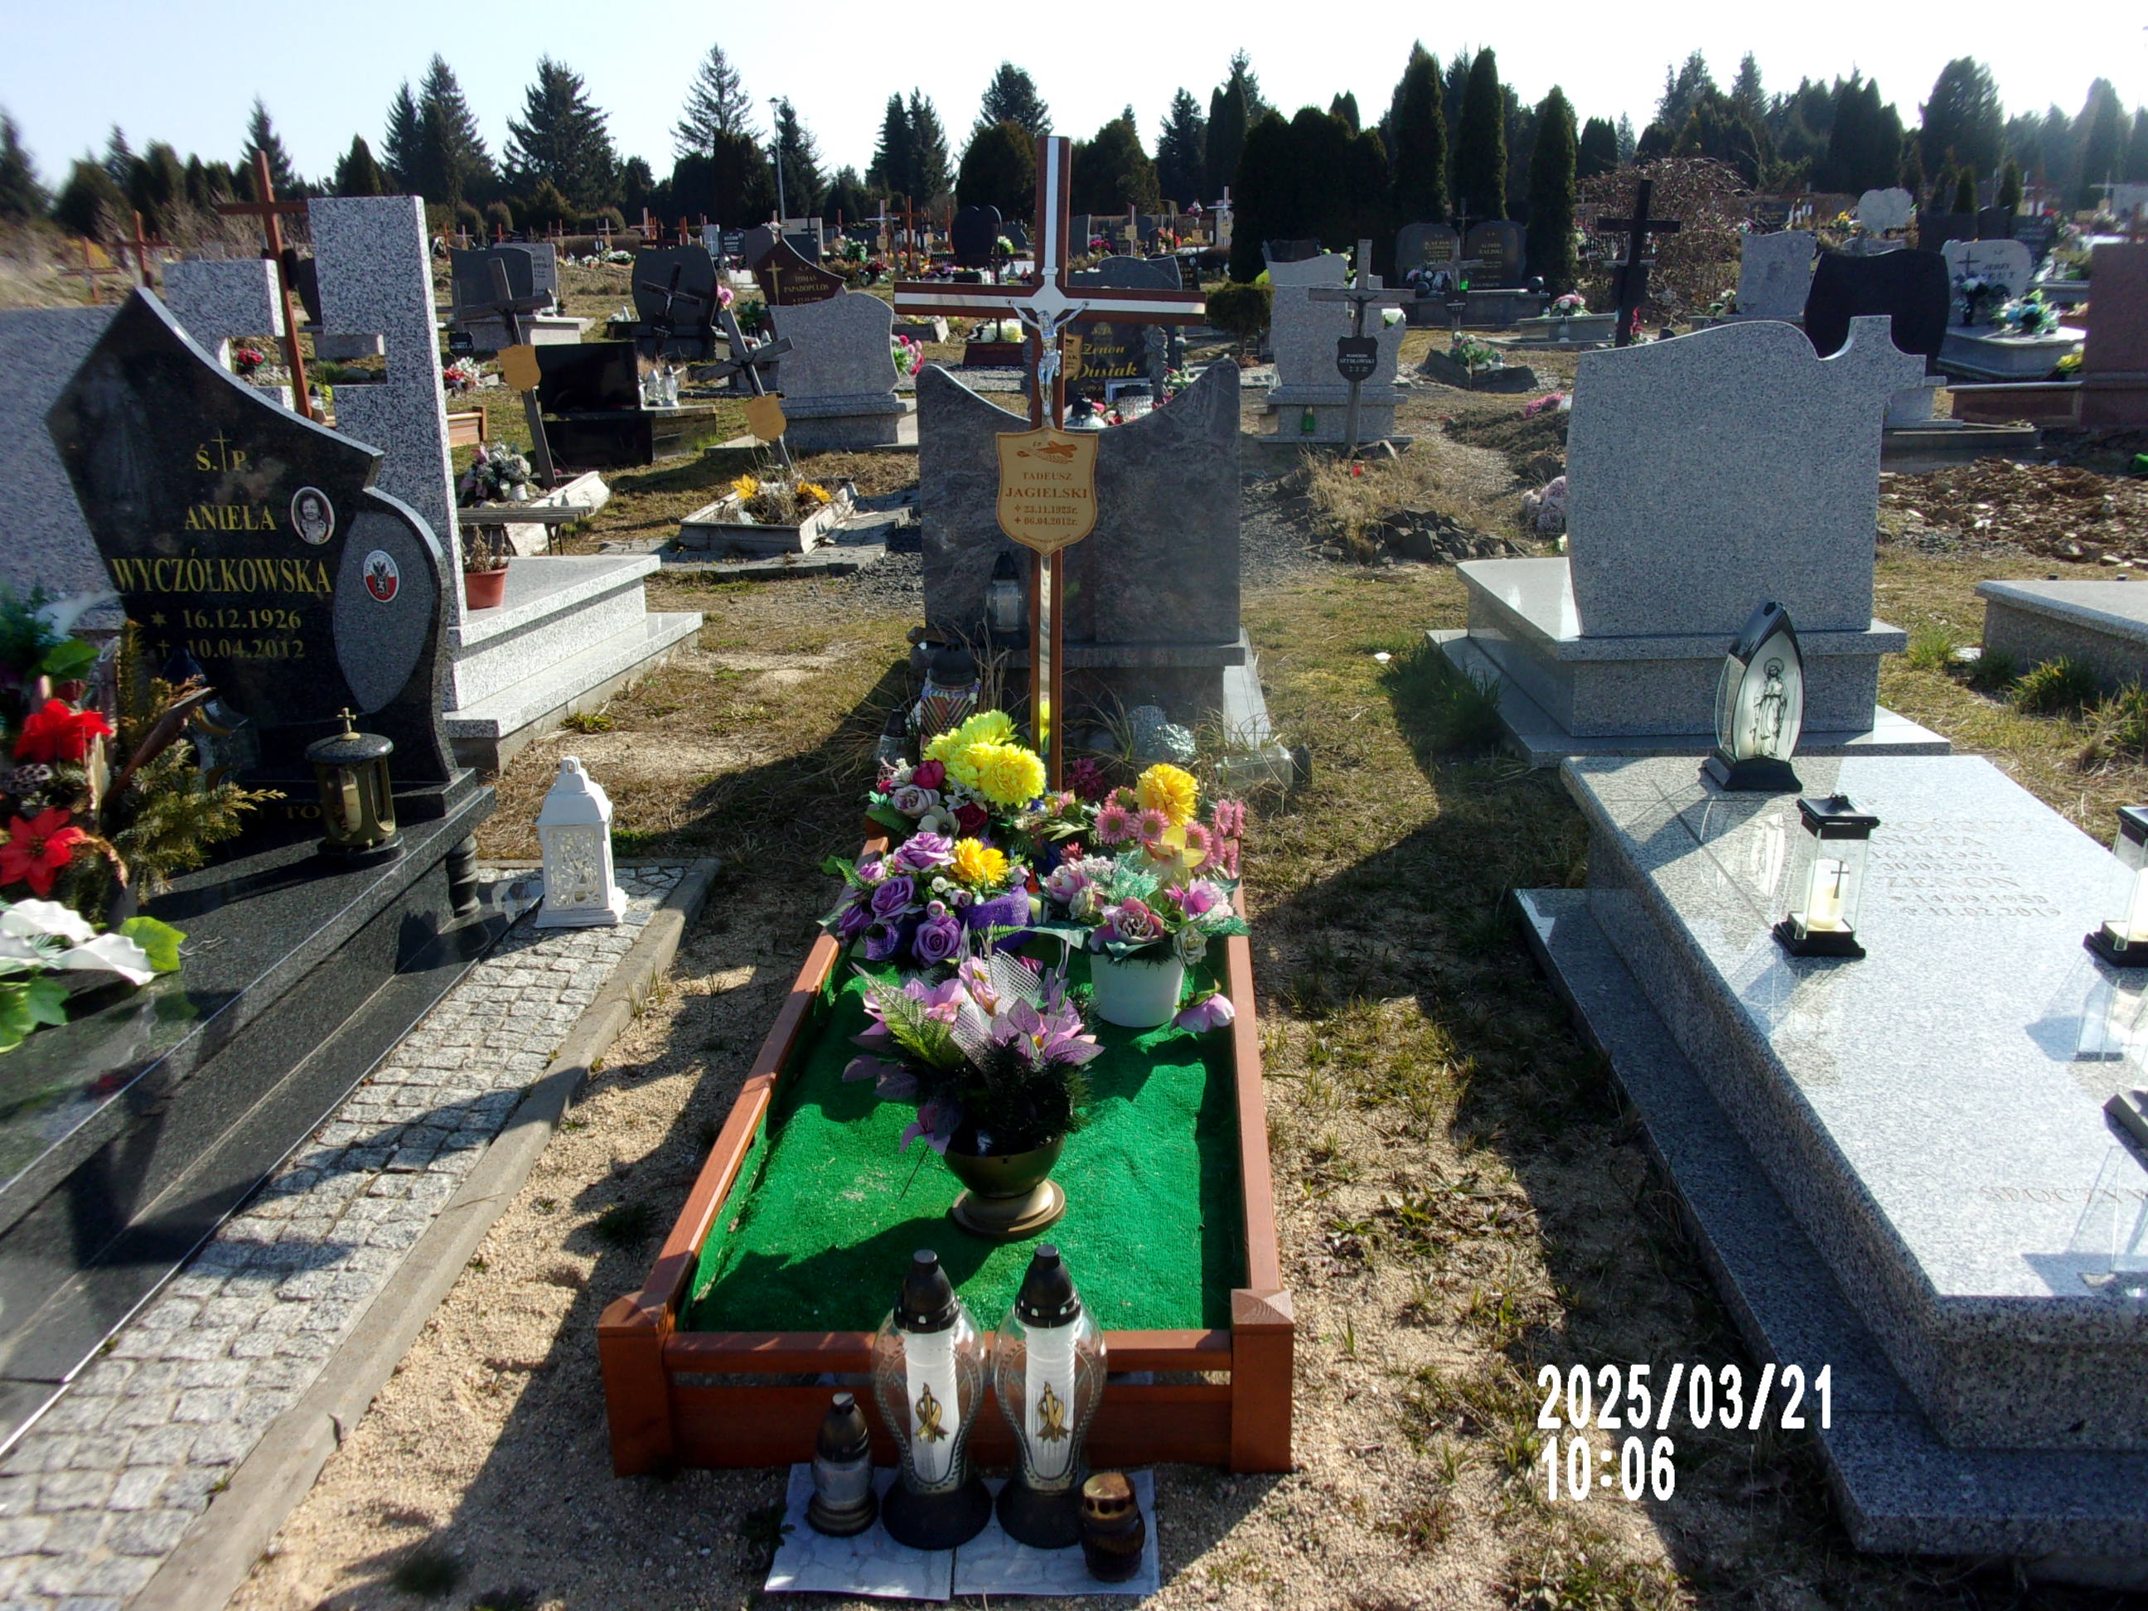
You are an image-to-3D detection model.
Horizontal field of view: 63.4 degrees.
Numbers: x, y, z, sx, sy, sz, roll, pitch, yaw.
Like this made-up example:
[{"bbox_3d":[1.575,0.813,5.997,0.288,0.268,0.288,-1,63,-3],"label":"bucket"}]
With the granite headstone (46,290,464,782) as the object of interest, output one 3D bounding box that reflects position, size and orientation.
[{"bbox_3d":[-1.797,-0.582,3.877,0.840,1.090,0.090,0,19,4],"label":"granite headstone"}]

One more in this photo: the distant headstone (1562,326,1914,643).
[{"bbox_3d":[1.759,-0.866,4.617,0.894,0.805,0.080,-1,15,5],"label":"distant headstone"}]

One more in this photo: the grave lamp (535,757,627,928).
[{"bbox_3d":[-1.118,0.069,3.928,0.178,0.368,0.168,-1,16,3],"label":"grave lamp"}]

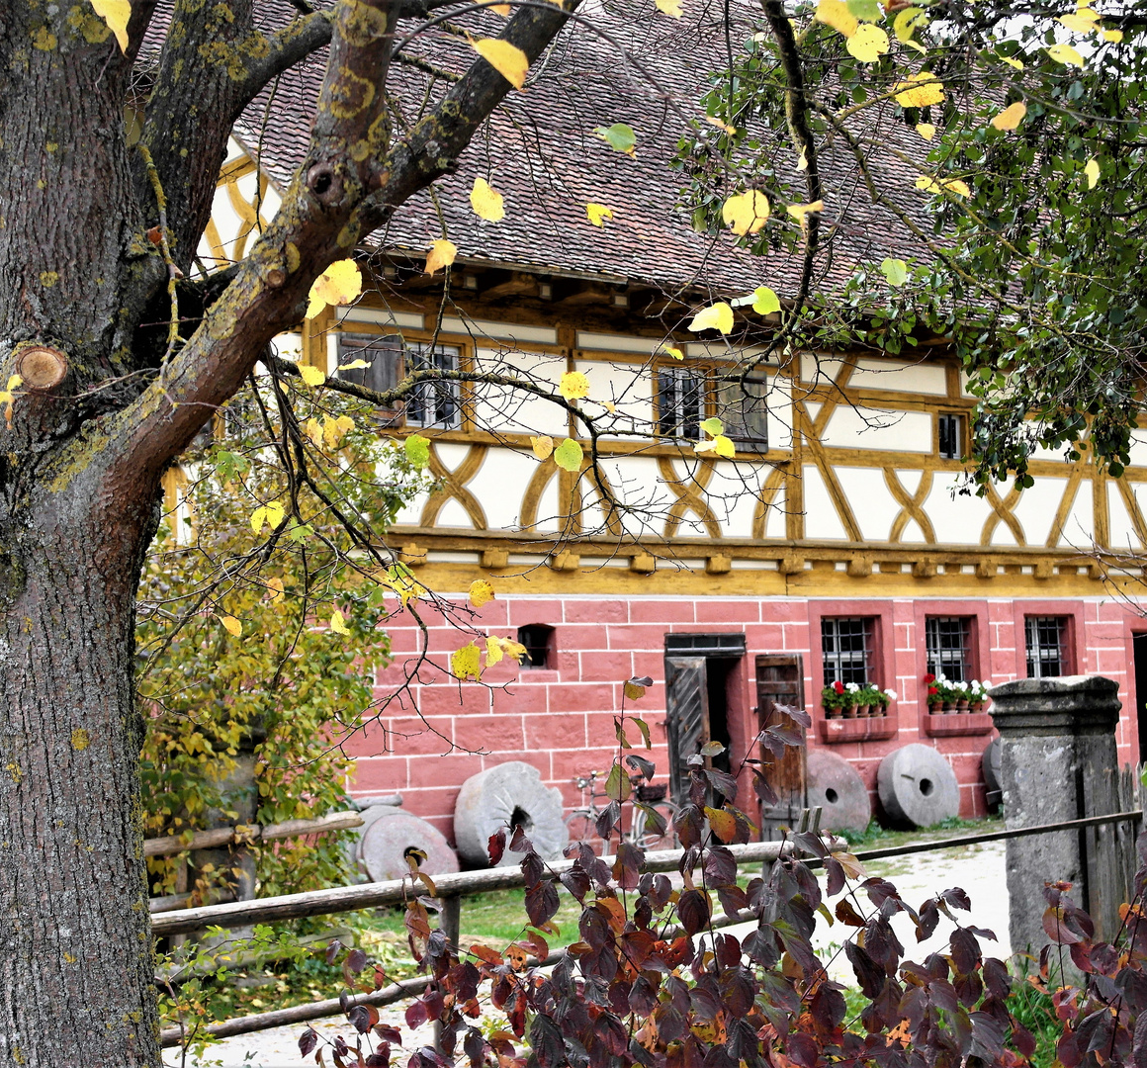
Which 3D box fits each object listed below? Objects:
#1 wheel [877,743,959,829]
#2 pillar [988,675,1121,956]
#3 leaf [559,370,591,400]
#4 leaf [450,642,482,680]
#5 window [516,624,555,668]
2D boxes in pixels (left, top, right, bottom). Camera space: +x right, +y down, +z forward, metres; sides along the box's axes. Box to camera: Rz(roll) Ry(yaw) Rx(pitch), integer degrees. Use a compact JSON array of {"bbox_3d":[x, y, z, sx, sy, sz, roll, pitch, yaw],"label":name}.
[{"bbox_3d":[4.196,3.101,28.601,1.070,1.070,0.270,1,-21,-36],"label":"wheel"},{"bbox_3d":[2.915,1.782,14.100,0.570,1.780,0.570,-6,-6,40],"label":"pillar"},{"bbox_3d":[0.003,-0.321,5.100,0.067,0.062,0.020,-2,-4,0],"label":"leaf"},{"bbox_3d":[-0.231,0.276,5.100,0.064,0.081,0.020,-2,-4,-3],"label":"leaf"},{"bbox_3d":[-0.456,1.212,25.431,0.520,0.470,0.170,2,-6,-40],"label":"window"}]

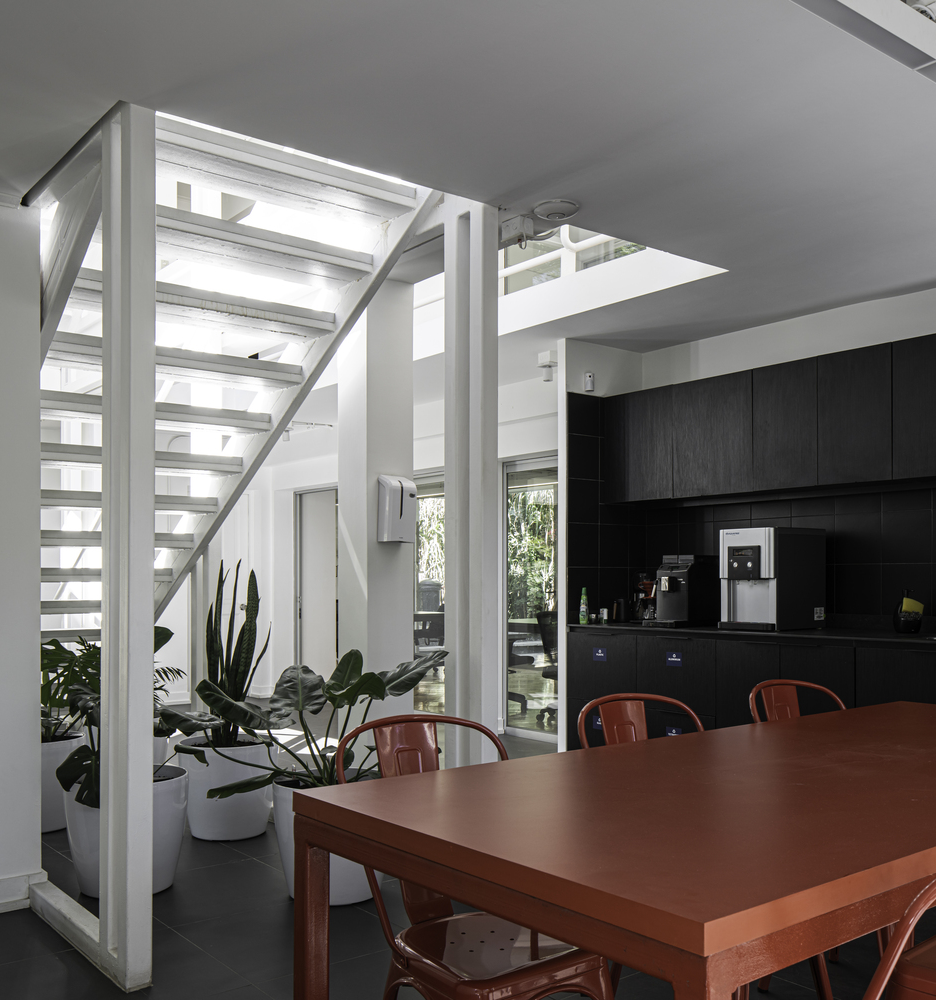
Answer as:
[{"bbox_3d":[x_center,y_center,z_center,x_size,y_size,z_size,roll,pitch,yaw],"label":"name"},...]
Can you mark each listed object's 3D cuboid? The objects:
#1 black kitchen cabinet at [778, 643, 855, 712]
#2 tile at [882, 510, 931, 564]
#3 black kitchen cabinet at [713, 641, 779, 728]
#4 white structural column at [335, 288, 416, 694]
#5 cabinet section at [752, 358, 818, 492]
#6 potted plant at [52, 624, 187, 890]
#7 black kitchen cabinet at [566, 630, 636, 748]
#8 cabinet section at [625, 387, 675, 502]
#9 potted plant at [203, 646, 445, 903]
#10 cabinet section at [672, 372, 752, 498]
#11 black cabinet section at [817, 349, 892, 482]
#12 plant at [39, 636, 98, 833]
[{"bbox_3d":[1.824,1.077,4.759,0.580,0.800,0.382,1,-2,-39],"label":"black kitchen cabinet"},{"bbox_3d":[2.119,0.179,4.825,0.010,0.258,0.251,2,-4,-39],"label":"tile"},{"bbox_3d":[1.568,1.074,4.959,0.616,0.780,0.359,2,-4,-39],"label":"black kitchen cabinet"},{"bbox_3d":[-0.410,0.282,4.459,0.265,2.460,0.265,1,-2,-38],"label":"white structural column"},{"bbox_3d":[1.626,-0.341,4.841,0.330,0.590,0.349,2,-3,-39],"label":"cabinet section"},{"bbox_3d":[-1.304,0.989,3.790,0.490,0.990,0.490,1,-2,-18],"label":"potted plant"},{"bbox_3d":[0.968,1.136,5.698,0.616,0.780,0.518,2,-4,-39],"label":"black kitchen cabinet"},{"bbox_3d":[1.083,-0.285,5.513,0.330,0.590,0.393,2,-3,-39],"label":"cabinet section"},{"bbox_3d":[-0.543,1.008,3.720,0.890,0.900,0.800,0,-3,0],"label":"potted plant"},{"bbox_3d":[1.362,-0.314,5.168,0.330,0.590,0.493,2,-3,-39],"label":"cabinet section"},{"bbox_3d":[1.849,-0.365,4.565,0.330,0.590,0.360,2,-3,-39],"label":"black cabinet section"},{"bbox_3d":[-1.980,1.103,4.750,0.580,0.890,0.580,0,-3,0],"label":"plant"}]

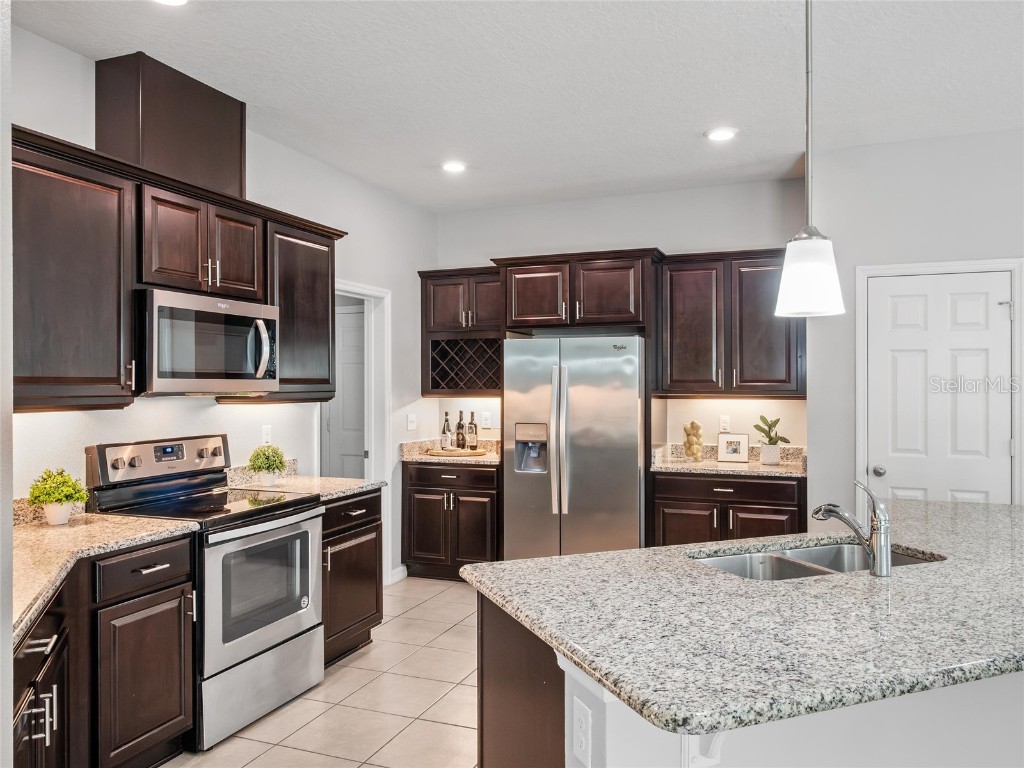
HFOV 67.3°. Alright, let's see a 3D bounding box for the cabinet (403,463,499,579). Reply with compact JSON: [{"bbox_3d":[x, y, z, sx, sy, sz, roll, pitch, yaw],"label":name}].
[{"bbox_3d":[-0.351,1.008,5.821,0.783,0.874,0.610,0,0,21],"label":"cabinet"}]

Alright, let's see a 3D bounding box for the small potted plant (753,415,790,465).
[{"bbox_3d":[1.745,0.369,5.167,0.245,0.327,0.225,0,0,21],"label":"small potted plant"}]

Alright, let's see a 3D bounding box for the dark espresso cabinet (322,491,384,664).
[{"bbox_3d":[-1.122,1.002,4.117,0.650,0.876,0.595,0,0,22],"label":"dark espresso cabinet"}]

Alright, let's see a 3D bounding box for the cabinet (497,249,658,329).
[{"bbox_3d":[0.527,-0.620,5.471,1.120,0.480,0.675,0,0,22],"label":"cabinet"}]

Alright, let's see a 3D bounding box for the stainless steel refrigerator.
[{"bbox_3d":[0.503,0.569,5.300,0.905,1.750,0.855,0,0,21],"label":"stainless steel refrigerator"}]

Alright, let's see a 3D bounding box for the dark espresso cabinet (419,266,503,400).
[{"bbox_3d":[-0.291,-0.376,5.964,0.805,0.960,0.370,0,0,22],"label":"dark espresso cabinet"}]

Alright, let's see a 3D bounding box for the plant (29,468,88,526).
[{"bbox_3d":[-1.753,0.433,2.970,0.225,0.216,0.230,0,0,21],"label":"plant"}]

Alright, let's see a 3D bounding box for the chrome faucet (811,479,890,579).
[{"bbox_3d":[1.004,0.410,2.268,0.062,0.252,0.262,0,0,-23],"label":"chrome faucet"}]

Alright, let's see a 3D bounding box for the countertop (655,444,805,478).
[{"bbox_3d":[1.453,0.499,5.102,0.948,0.139,0.630,0,0,21],"label":"countertop"}]

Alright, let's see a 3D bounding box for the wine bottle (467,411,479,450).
[{"bbox_3d":[-0.305,0.367,5.988,0.076,0.300,0.076,0,0,22],"label":"wine bottle"}]

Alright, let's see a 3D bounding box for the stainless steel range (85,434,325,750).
[{"bbox_3d":[-1.330,0.853,3.458,0.675,1.190,0.762,0,0,21],"label":"stainless steel range"}]

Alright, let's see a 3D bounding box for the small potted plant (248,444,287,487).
[{"bbox_3d":[-1.268,0.426,4.047,0.190,0.214,0.190,0,0,0],"label":"small potted plant"}]

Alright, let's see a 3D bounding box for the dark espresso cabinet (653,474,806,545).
[{"bbox_3d":[1.458,1.004,5.111,0.940,0.874,0.610,0,0,21],"label":"dark espresso cabinet"}]

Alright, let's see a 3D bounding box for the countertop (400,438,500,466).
[{"bbox_3d":[-0.345,0.512,5.833,0.805,0.127,0.645,0,0,22],"label":"countertop"}]

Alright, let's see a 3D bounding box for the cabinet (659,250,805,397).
[{"bbox_3d":[1.494,-0.394,5.222,0.950,0.960,0.365,0,0,21],"label":"cabinet"}]

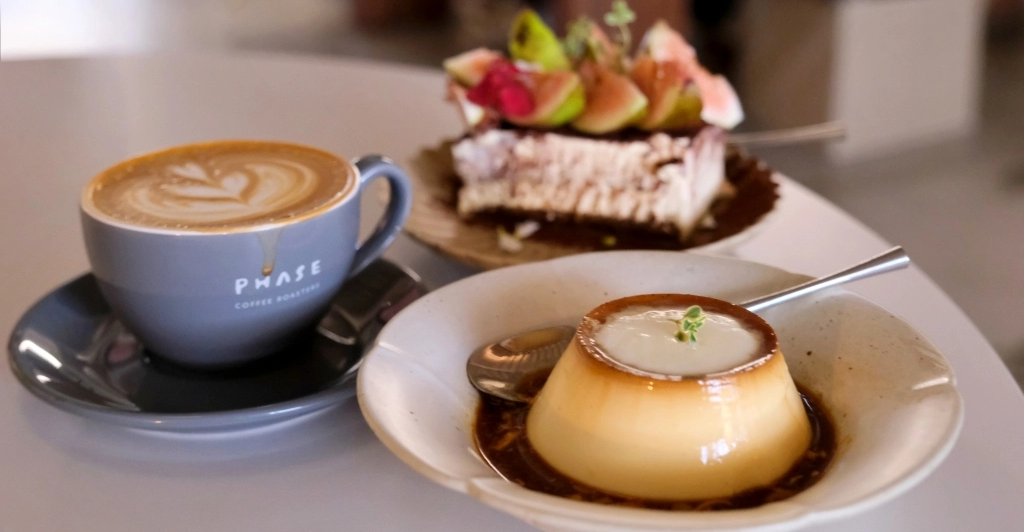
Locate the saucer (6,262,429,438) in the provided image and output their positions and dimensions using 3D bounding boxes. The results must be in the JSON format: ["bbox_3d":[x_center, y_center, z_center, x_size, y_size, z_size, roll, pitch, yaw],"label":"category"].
[{"bbox_3d":[-0.105,0.025,0.463,0.150,0.017,0.150,0,23,0],"label":"saucer"}]

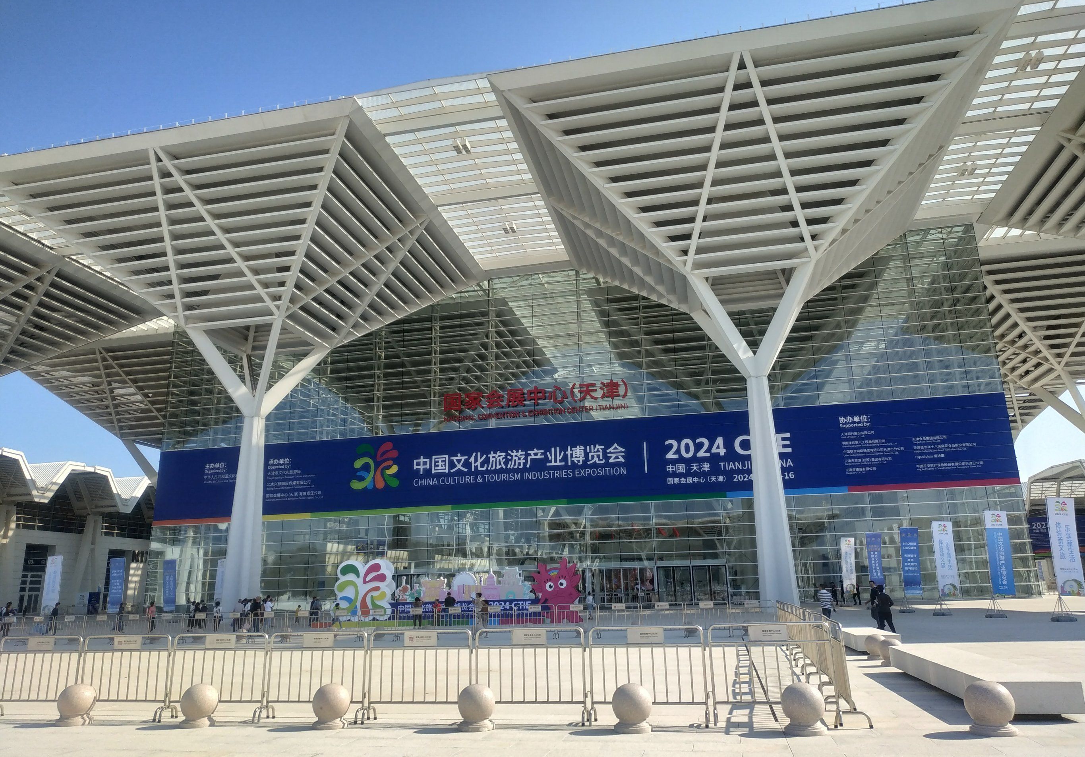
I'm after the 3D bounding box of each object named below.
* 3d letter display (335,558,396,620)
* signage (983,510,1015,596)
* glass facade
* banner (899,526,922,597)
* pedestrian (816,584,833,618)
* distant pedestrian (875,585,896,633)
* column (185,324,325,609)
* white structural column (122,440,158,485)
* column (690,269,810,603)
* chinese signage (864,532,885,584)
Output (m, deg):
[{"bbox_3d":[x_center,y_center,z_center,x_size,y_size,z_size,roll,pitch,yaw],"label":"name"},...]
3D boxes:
[{"bbox_3d":[-10.064,11.904,42.262,3.600,3.350,0.750,-5,-16,12],"label":"3d letter display"},{"bbox_3d":[21.926,8.392,36.113,1.050,3.950,0.100,-2,-16,4],"label":"signage"},{"bbox_3d":[-0.769,5.506,76.983,87.300,34.400,1.000,-5,-16,12],"label":"glass facade"},{"bbox_3d":[22.179,11.014,45.318,1.050,3.930,0.100,-2,-16,4],"label":"banner"},{"bbox_3d":[10.733,8.697,28.604,0.520,1.700,0.450,10,-20,-35],"label":"pedestrian"},{"bbox_3d":[11.950,8.039,26.275,0.520,1.630,0.600,9,-19,-32],"label":"distant pedestrian"},{"bbox_3d":[-23.443,7.628,60.336,8.100,22.600,7.600,-5,-16,12],"label":"column"},{"bbox_3d":[-51.954,20.257,102.483,8.100,22.600,7.600,-5,-16,12],"label":"white structural column"},{"bbox_3d":[15.411,4.417,52.316,8.100,22.600,7.600,-5,-16,12],"label":"column"},{"bbox_3d":[22.433,12.415,50.504,1.050,3.930,0.100,-2,-16,4],"label":"chinese signage"}]

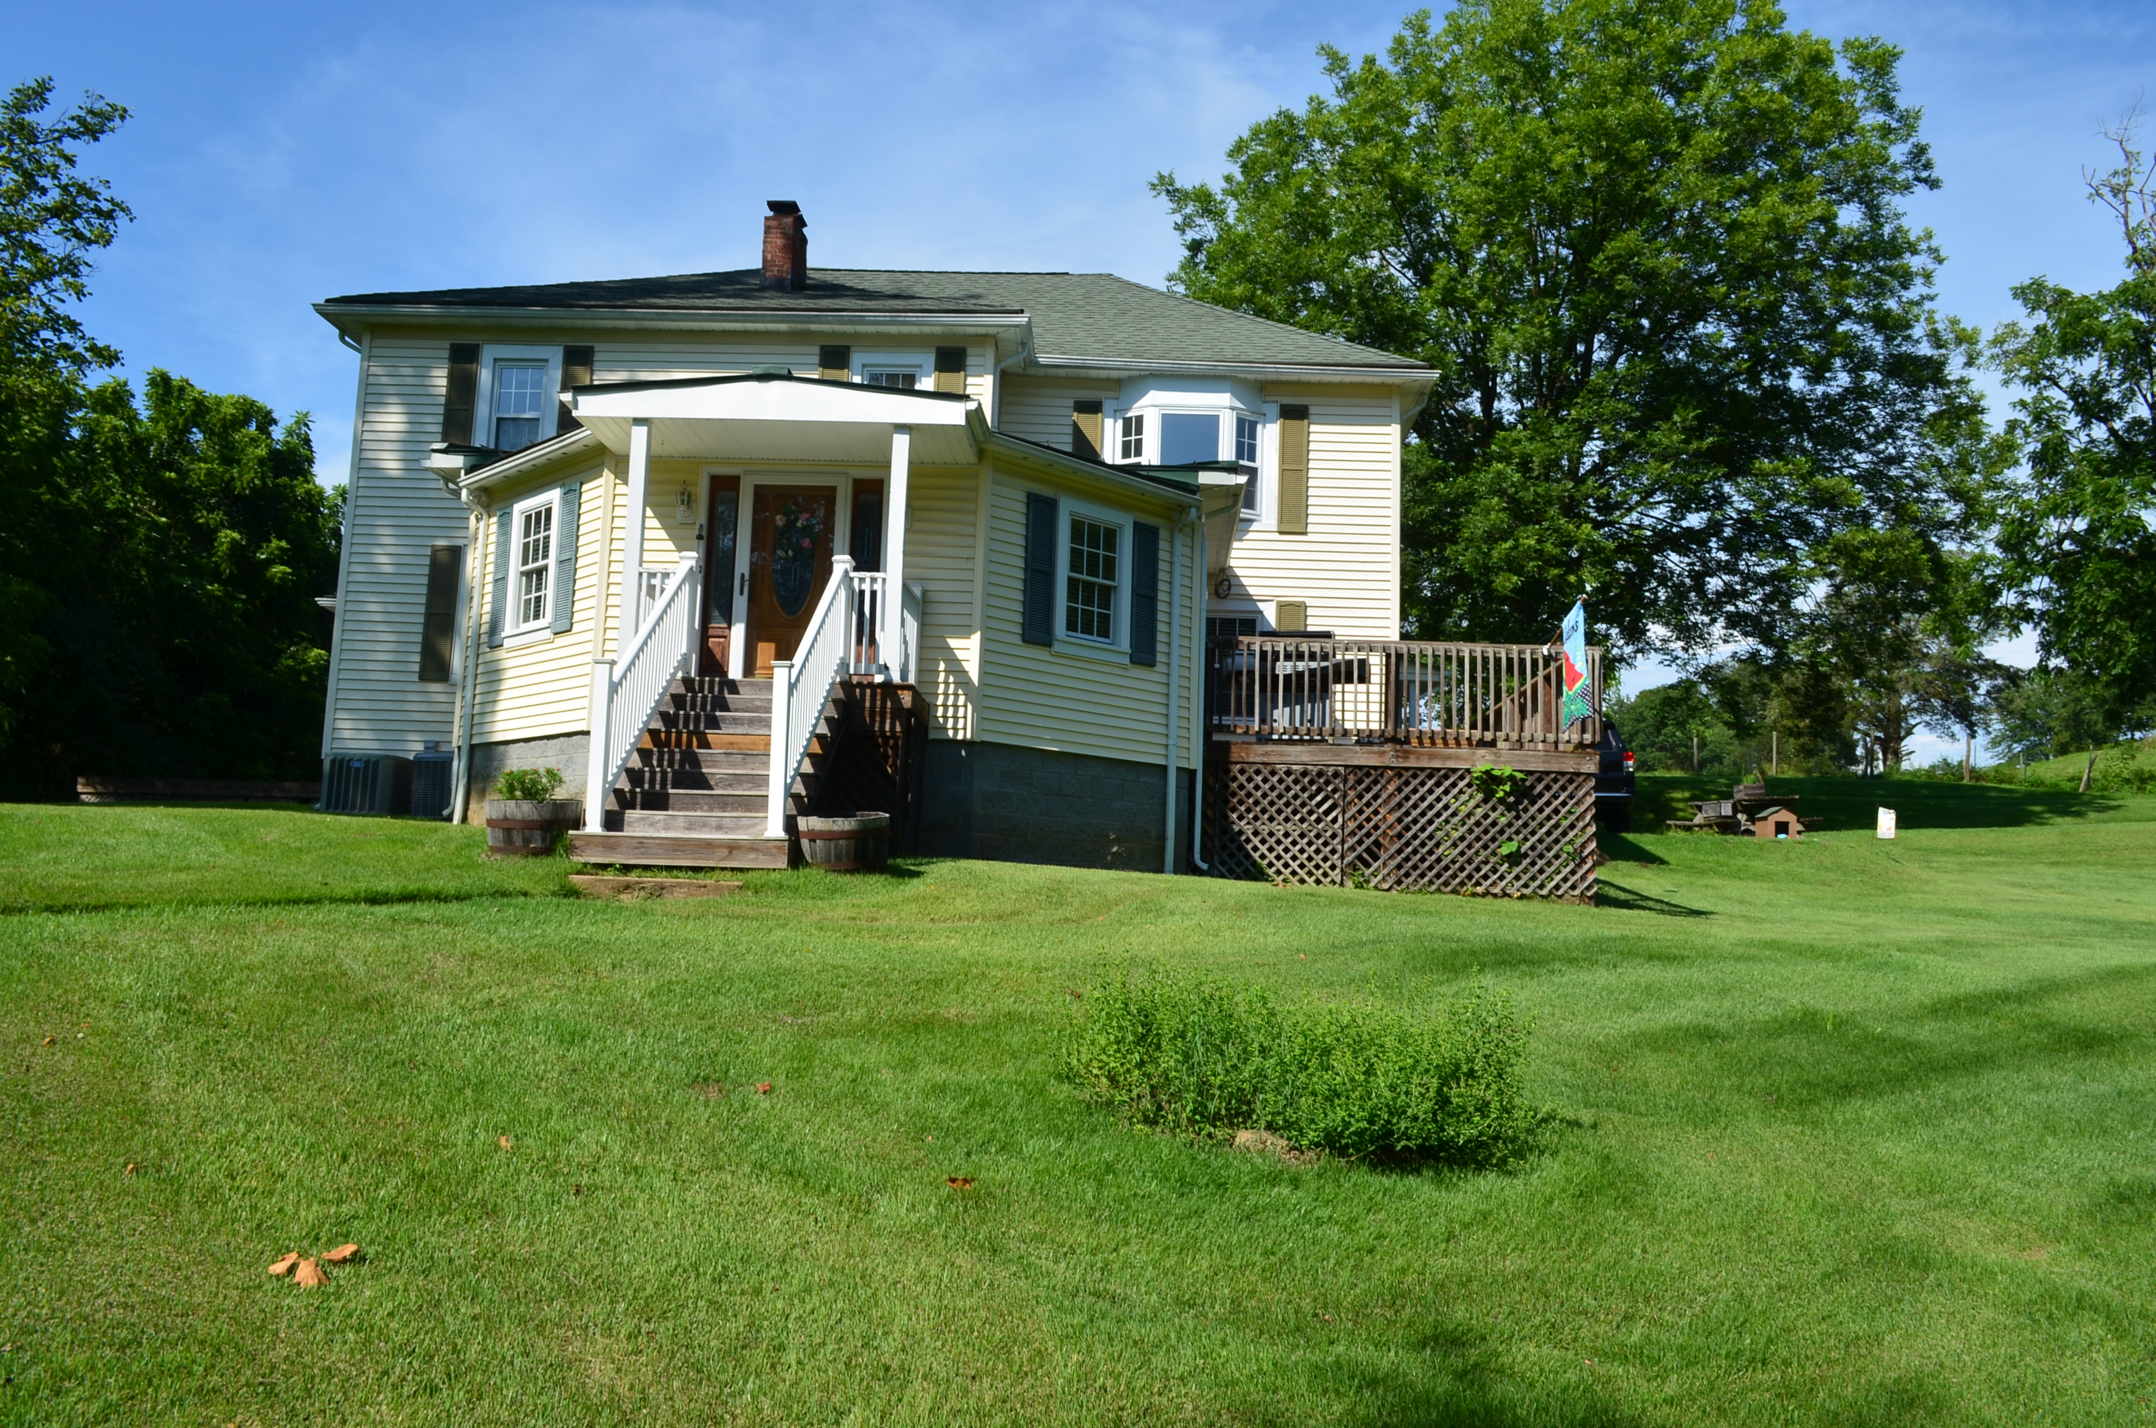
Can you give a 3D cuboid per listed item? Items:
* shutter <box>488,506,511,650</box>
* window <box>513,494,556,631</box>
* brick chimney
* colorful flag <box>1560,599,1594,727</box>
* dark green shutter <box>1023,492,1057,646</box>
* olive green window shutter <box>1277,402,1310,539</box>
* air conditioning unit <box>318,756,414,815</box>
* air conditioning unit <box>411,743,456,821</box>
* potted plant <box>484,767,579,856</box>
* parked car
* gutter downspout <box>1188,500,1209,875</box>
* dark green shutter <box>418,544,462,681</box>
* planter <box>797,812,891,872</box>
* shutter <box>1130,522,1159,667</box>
[{"bbox_3d":[-5.663,-1.339,15.803,0.045,1.380,0.370,9,-10,-43],"label":"shutter"},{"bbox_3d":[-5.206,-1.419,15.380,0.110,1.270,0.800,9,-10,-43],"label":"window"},{"bbox_3d":[-3.382,-5.261,18.613,0.350,1.150,0.650,2,-7,2],"label":"brick chimney"},{"bbox_3d":[4.573,-0.456,14.800,0.100,1.100,0.700,2,-7,2],"label":"colorful flag"},{"bbox_3d":[-0.324,-1.301,14.612,0.359,1.376,0.040,9,-10,-43],"label":"dark green shutter"},{"bbox_3d":[2.351,-2.666,17.558,0.320,1.430,0.045,2,-7,2],"label":"olive green window shutter"},{"bbox_3d":[-7.759,0.812,17.686,0.713,0.661,0.700,2,-7,2],"label":"air conditioning unit"},{"bbox_3d":[-6.765,0.823,17.525,0.660,0.727,0.680,2,-7,2],"label":"air conditioning unit"},{"bbox_3d":[-3.866,0.697,11.488,0.660,0.637,0.660,2,-7,0],"label":"potted plant"},{"bbox_3d":[7.318,1.102,26.027,1.890,1.750,4.750,2,-7,2],"label":"parked car"},{"bbox_3d":[1.233,-0.261,16.040,0.150,3.636,0.090,2,-7,2],"label":"gutter downspout"},{"bbox_3d":[-7.312,-1.150,18.506,0.356,1.578,0.040,2,-7,2],"label":"dark green shutter"},{"bbox_3d":[-1.586,0.900,10.946,0.620,0.400,0.620,2,-7,2],"label":"planter"},{"bbox_3d":[0.669,-1.159,15.650,0.350,1.380,0.045,9,-10,-43],"label":"shutter"}]

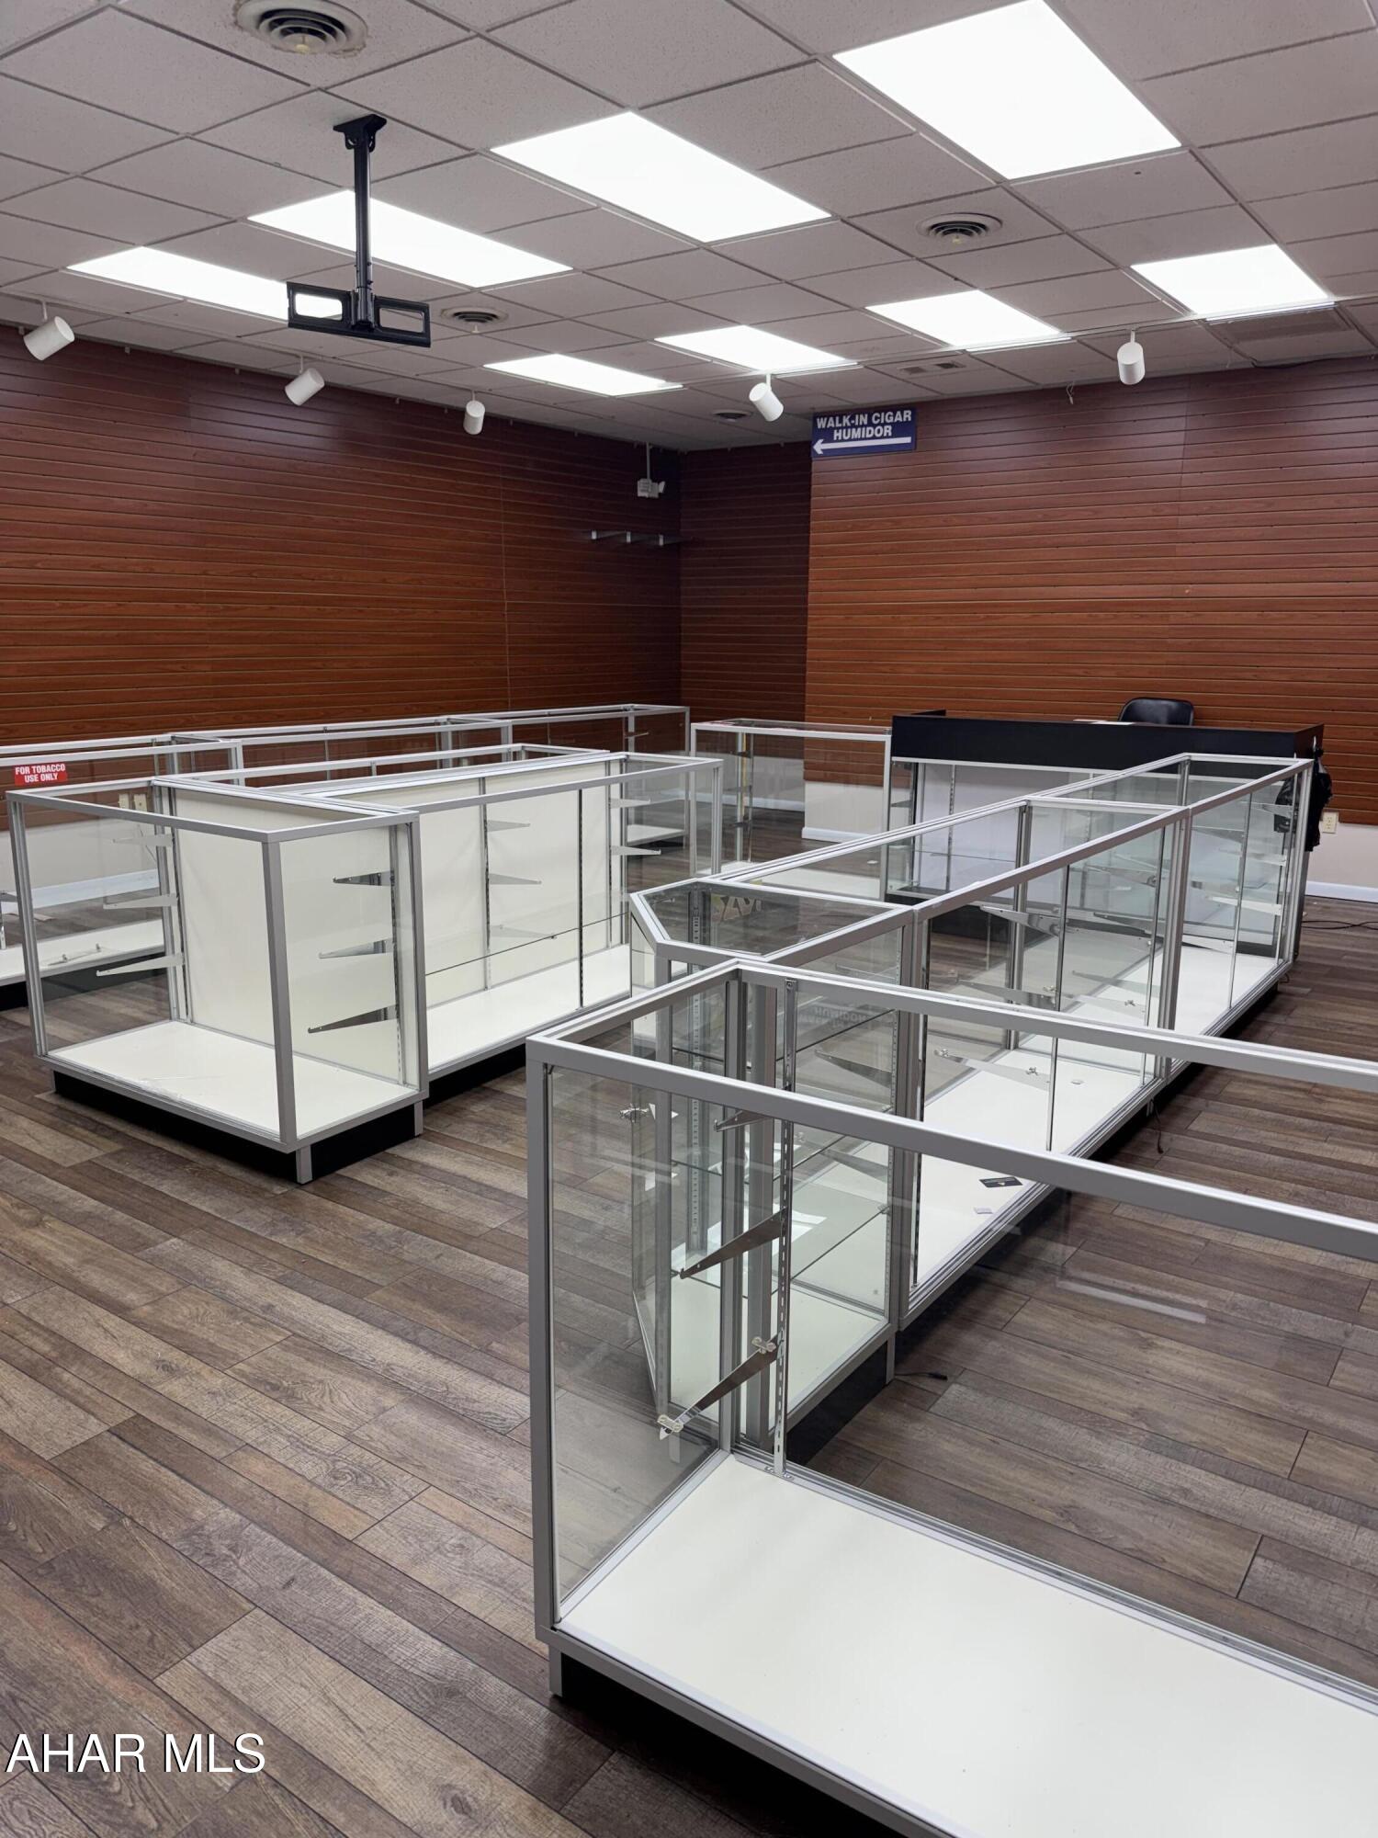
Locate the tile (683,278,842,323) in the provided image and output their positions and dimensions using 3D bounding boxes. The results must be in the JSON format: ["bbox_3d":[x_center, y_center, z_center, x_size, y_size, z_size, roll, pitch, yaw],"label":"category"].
[{"bbox_3d":[0.338,-2.825,5.834,0.600,0.020,0.600,10,16,35],"label":"tile"}]

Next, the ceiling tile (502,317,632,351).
[{"bbox_3d":[-0.644,-2.987,6.525,0.600,0.020,0.600,10,16,35],"label":"ceiling tile"}]

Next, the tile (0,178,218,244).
[{"bbox_3d":[-2.075,-2.549,4.606,0.600,0.022,0.600,10,16,35],"label":"tile"}]

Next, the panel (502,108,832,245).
[{"bbox_3d":[-0.053,-2.463,4.279,0.600,0.030,1.200,10,16,35],"label":"panel"}]

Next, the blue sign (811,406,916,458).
[{"bbox_3d":[1.172,-3.261,8.556,0.785,0.290,0.020,10,16,35],"label":"blue sign"}]

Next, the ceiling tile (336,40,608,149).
[{"bbox_3d":[-0.591,-2.302,3.571,0.600,0.020,0.600,10,16,35],"label":"ceiling tile"}]

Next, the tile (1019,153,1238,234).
[{"bbox_3d":[1.474,-2.460,4.319,0.600,0.020,0.600,10,16,35],"label":"tile"}]

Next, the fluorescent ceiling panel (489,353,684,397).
[{"bbox_3d":[-0.601,-3.240,7.601,0.600,0.050,1.200,10,16,35],"label":"fluorescent ceiling panel"}]

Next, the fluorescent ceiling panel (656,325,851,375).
[{"bbox_3d":[0.379,-3.078,6.918,0.590,0.040,1.190,10,16,35],"label":"fluorescent ceiling panel"}]

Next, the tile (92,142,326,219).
[{"bbox_3d":[-1.581,-2.467,4.251,0.600,0.020,0.600,10,16,35],"label":"tile"}]

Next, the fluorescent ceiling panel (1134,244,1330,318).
[{"bbox_3d":[2.361,-2.733,5.516,0.600,0.050,1.200,10,16,35],"label":"fluorescent ceiling panel"}]

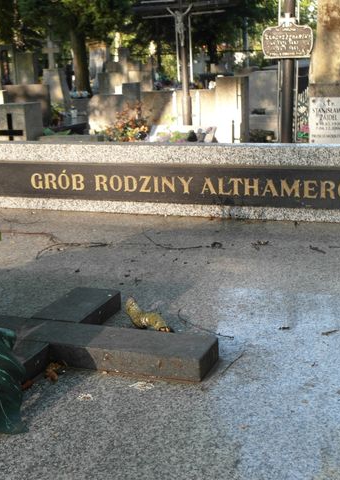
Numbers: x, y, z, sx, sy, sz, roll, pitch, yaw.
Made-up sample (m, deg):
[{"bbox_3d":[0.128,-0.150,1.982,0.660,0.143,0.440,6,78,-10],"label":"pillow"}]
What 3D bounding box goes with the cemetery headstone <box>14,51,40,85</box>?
[{"bbox_3d":[-2.002,-2.273,11.105,0.290,0.850,0.130,3,15,21],"label":"cemetery headstone"}]

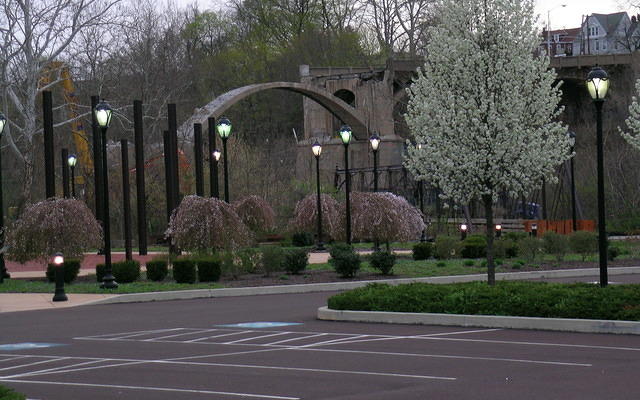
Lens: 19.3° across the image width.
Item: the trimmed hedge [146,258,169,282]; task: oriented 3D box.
[{"bbox_3d":[-4.076,1.756,47.300,0.540,0.527,0.540,-2,0,0],"label":"trimmed hedge"}]

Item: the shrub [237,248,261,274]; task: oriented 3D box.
[{"bbox_3d":[-2.072,1.771,54.739,0.694,0.726,0.694,-2,0,0],"label":"shrub"}]

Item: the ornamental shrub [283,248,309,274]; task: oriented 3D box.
[{"bbox_3d":[-0.624,1.582,48.500,0.660,0.669,0.660,-2,0,0],"label":"ornamental shrub"}]

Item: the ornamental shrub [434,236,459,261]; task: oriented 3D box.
[{"bbox_3d":[4.159,1.595,62.000,0.855,0.789,0.850,-2,1,0],"label":"ornamental shrub"}]

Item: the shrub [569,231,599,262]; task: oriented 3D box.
[{"bbox_3d":[8.454,1.460,60.500,0.962,0.962,0.950,-2,1,0],"label":"shrub"}]

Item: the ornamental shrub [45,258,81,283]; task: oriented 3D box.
[{"bbox_3d":[-6.678,1.832,49.000,0.909,0.624,0.900,-2,1,0],"label":"ornamental shrub"}]

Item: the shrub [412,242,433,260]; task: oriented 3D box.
[{"bbox_3d":[3.399,1.692,62.083,0.689,0.586,0.689,-2,0,0],"label":"shrub"}]

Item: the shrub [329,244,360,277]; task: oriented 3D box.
[{"bbox_3d":[0.585,1.450,45.000,0.760,0.847,0.740,-2,0,0],"label":"shrub"}]

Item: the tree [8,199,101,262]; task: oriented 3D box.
[{"bbox_3d":[-8.777,1.147,62.207,3.167,2.391,3.167,-2,0,0],"label":"tree"}]

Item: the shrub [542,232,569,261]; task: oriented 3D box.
[{"bbox_3d":[7.198,1.429,57.621,0.807,0.871,0.807,-2,0,0],"label":"shrub"}]

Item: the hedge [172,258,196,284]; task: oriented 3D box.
[{"bbox_3d":[-3.276,1.699,45.600,0.580,0.617,0.580,-2,0,0],"label":"hedge"}]

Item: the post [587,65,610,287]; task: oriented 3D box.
[{"bbox_3d":[4.829,-0.217,32.700,0.410,4.266,0.410,-2,1,0],"label":"post"}]

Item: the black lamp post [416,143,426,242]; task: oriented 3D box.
[{"bbox_3d":[4.840,-0.367,89.465,0.460,4.720,0.460,-2,0,0],"label":"black lamp post"}]

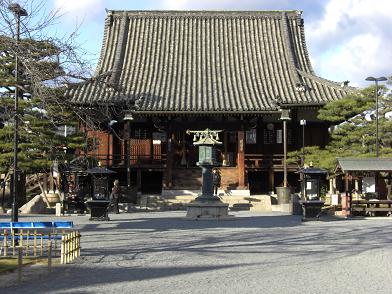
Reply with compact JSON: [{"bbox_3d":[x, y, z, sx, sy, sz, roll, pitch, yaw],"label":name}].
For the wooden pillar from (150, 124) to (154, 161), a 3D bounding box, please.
[{"bbox_3d":[-2.417,-0.193,40.000,0.240,2.097,0.240,0,-3,0],"label":"wooden pillar"}]

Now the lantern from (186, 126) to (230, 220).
[{"bbox_3d":[0.511,1.118,31.400,1.950,3.812,1.900,0,-3,0],"label":"lantern"}]

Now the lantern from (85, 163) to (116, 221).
[{"bbox_3d":[-3.747,1.746,28.500,1.220,2.273,1.150,0,-3,0],"label":"lantern"}]

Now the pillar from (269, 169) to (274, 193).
[{"bbox_3d":[3.958,1.756,38.000,0.260,1.258,0.260,0,-3,0],"label":"pillar"}]

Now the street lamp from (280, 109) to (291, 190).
[{"bbox_3d":[4.124,0.081,33.400,0.450,3.617,0.420,0,-3,0],"label":"street lamp"}]

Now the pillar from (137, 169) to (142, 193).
[{"bbox_3d":[-2.962,1.756,38.000,0.260,1.258,0.260,0,-3,0],"label":"pillar"}]

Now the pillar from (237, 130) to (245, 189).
[{"bbox_3d":[2.235,0.603,36.000,0.340,2.945,0.340,0,-3,0],"label":"pillar"}]

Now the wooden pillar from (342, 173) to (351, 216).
[{"bbox_3d":[6.437,2.042,31.000,0.340,1.903,0.340,0,-3,0],"label":"wooden pillar"}]

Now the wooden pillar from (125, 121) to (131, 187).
[{"bbox_3d":[-3.284,0.290,35.000,0.260,3.235,0.260,0,-3,0],"label":"wooden pillar"}]

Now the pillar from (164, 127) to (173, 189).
[{"bbox_3d":[-1.341,0.430,36.000,0.340,3.293,0.340,0,-3,0],"label":"pillar"}]

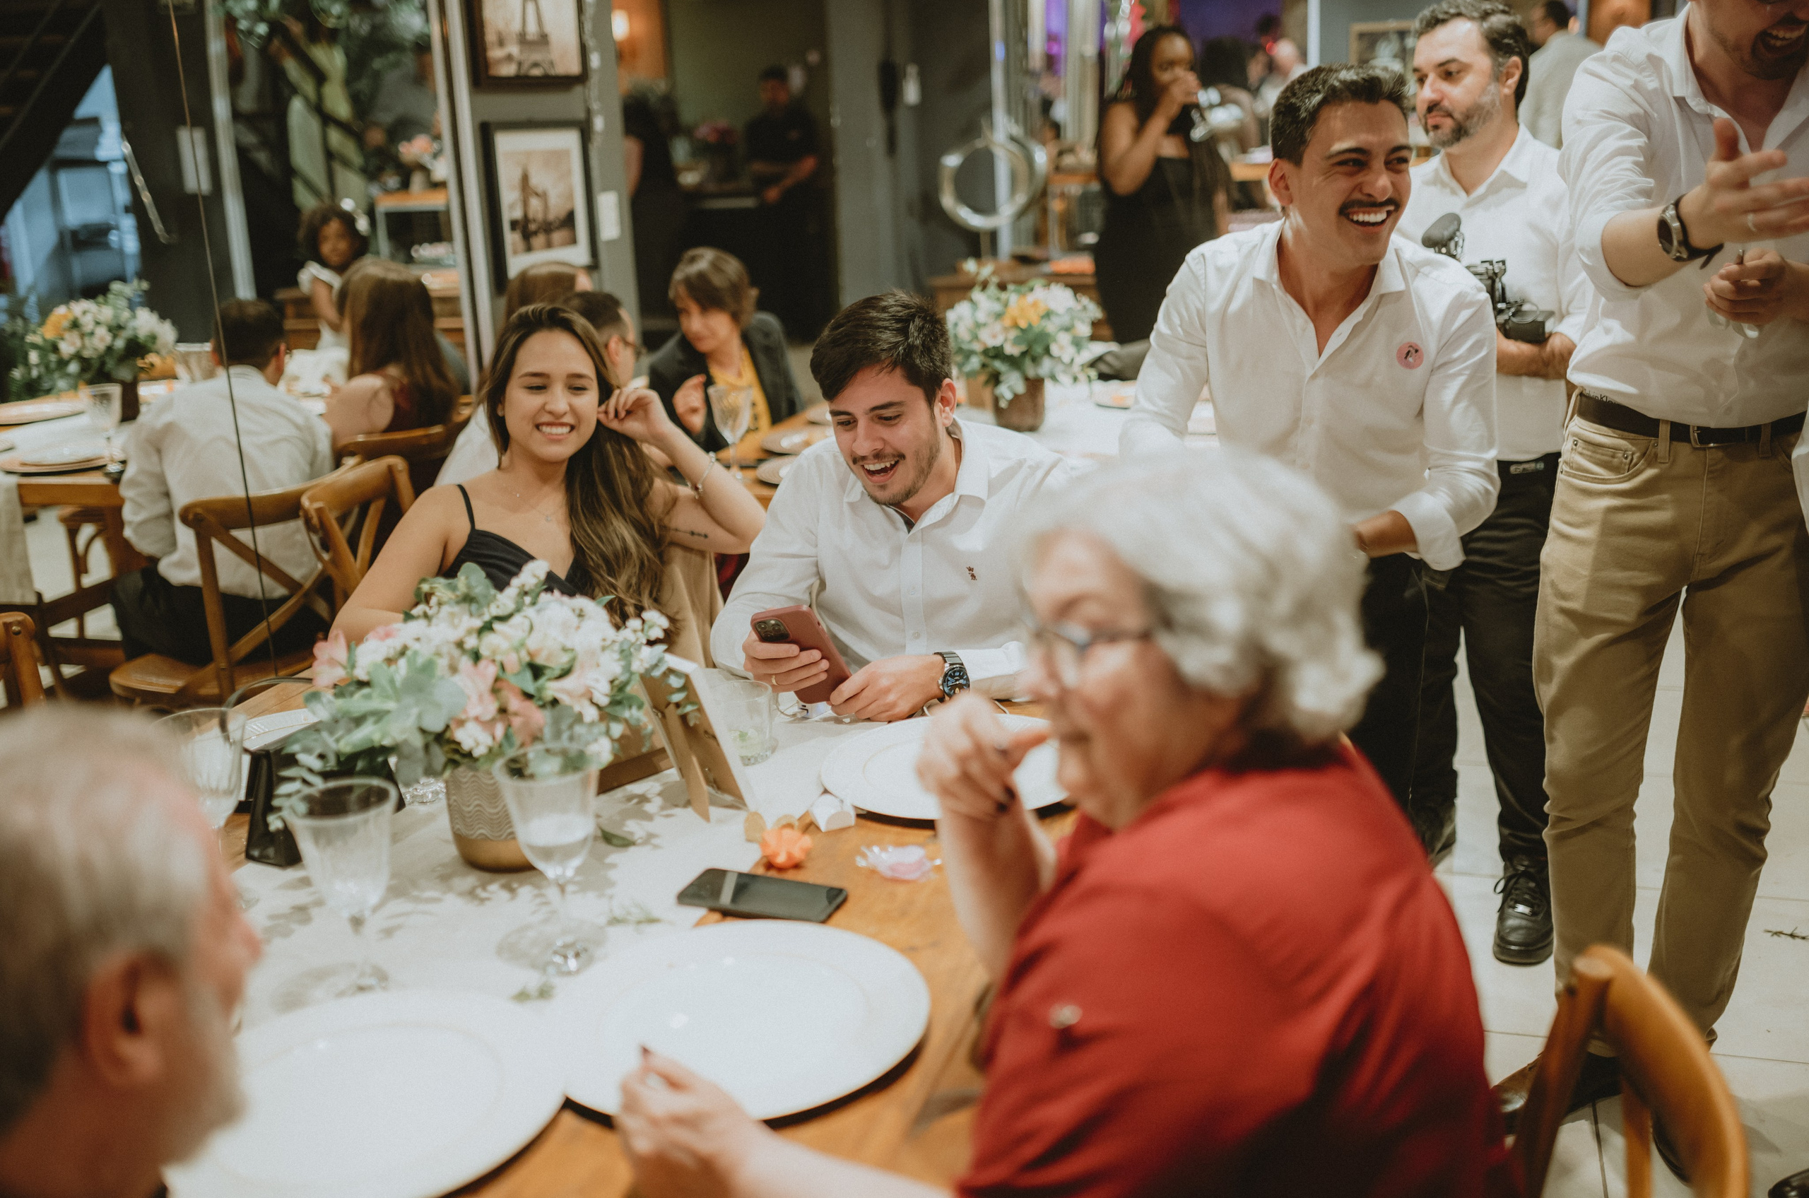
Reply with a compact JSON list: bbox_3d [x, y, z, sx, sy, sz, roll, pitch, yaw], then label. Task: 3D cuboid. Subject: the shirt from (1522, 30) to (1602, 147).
[{"bbox_3d":[3.022,-2.233,8.096,0.500,0.700,0.340,-12,18,-29],"label":"shirt"}]

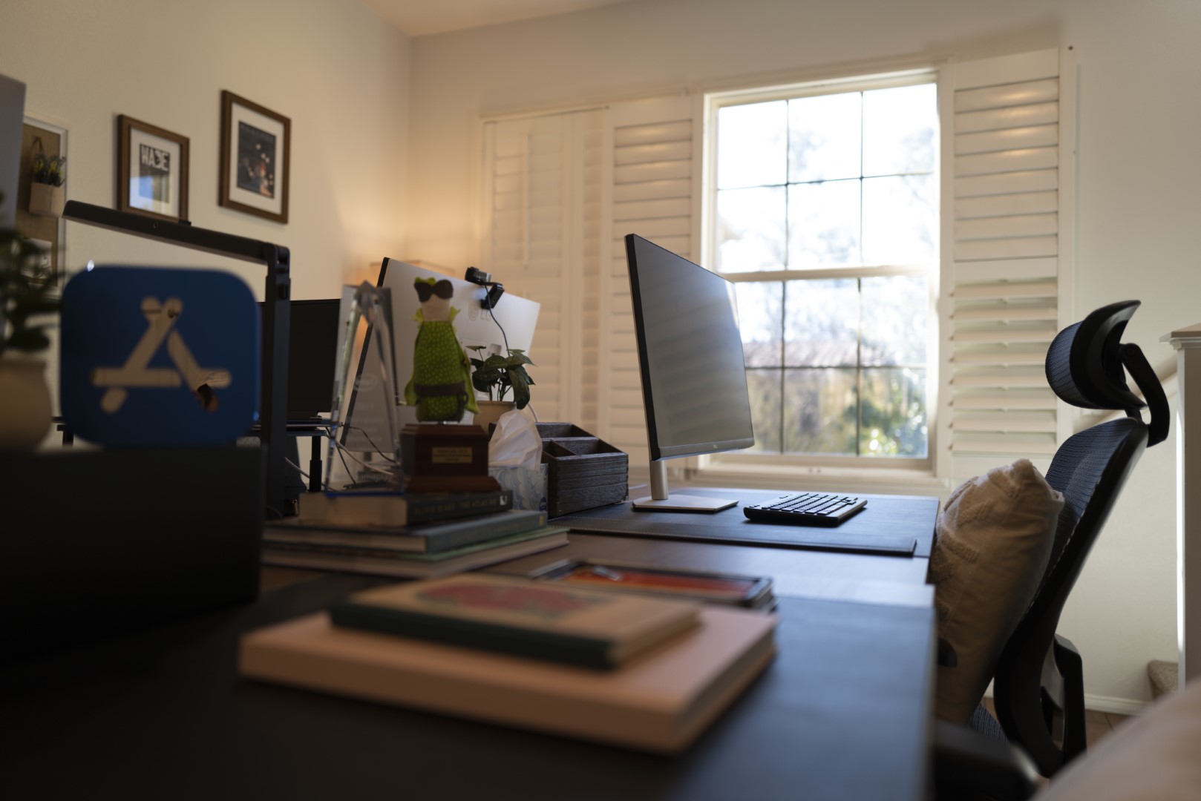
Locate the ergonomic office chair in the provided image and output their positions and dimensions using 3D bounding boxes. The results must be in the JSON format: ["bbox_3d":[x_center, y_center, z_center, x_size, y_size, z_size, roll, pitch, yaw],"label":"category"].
[{"bbox_3d":[0.464,0.427,1.451,0.680,1.140,0.660,0,-1,25],"label":"ergonomic office chair"}]

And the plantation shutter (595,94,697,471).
[{"bbox_3d":[0.181,-0.466,3.741,0.405,1.495,0.060,0,-1,22],"label":"plantation shutter"}]

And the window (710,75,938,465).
[{"bbox_3d":[0.826,-0.479,3.557,0.885,1.450,0.100,0,-1,22],"label":"window"}]

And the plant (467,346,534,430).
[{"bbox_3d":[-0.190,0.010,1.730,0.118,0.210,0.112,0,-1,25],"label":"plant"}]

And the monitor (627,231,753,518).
[{"bbox_3d":[0.170,-0.029,1.756,0.180,0.460,0.612,0,-1,23],"label":"monitor"}]

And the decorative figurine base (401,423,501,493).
[{"bbox_3d":[-0.190,0.069,1.133,0.112,0.077,0.097,1,-1,-24],"label":"decorative figurine base"}]

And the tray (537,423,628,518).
[{"bbox_3d":[-0.069,0.118,1.720,0.126,0.153,0.341,0,-1,21],"label":"tray"}]

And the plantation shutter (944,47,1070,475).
[{"bbox_3d":[1.413,-0.459,3.275,0.429,1.500,0.060,0,-1,25],"label":"plantation shutter"}]

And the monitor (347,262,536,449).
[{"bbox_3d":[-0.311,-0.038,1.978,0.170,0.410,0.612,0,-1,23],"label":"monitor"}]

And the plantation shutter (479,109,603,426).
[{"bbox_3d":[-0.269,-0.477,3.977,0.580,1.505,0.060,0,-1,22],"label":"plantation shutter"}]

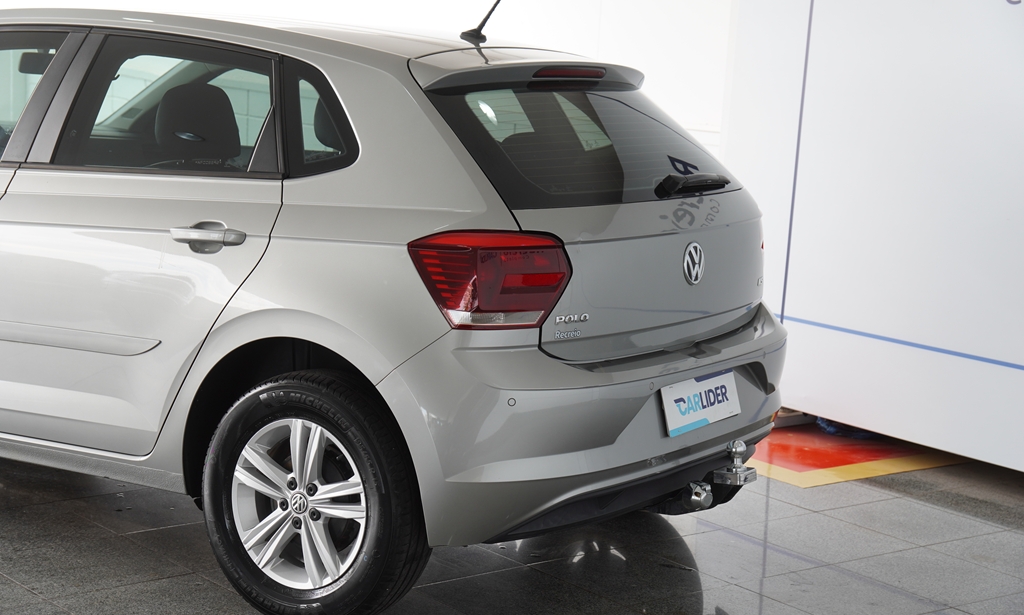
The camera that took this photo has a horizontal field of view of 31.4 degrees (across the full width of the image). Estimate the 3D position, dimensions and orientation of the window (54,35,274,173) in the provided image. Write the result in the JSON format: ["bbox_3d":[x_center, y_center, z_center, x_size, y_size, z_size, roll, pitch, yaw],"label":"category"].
[{"bbox_3d":[-0.856,-0.526,4.643,0.741,0.361,0.060,5,-13,31],"label":"window"}]

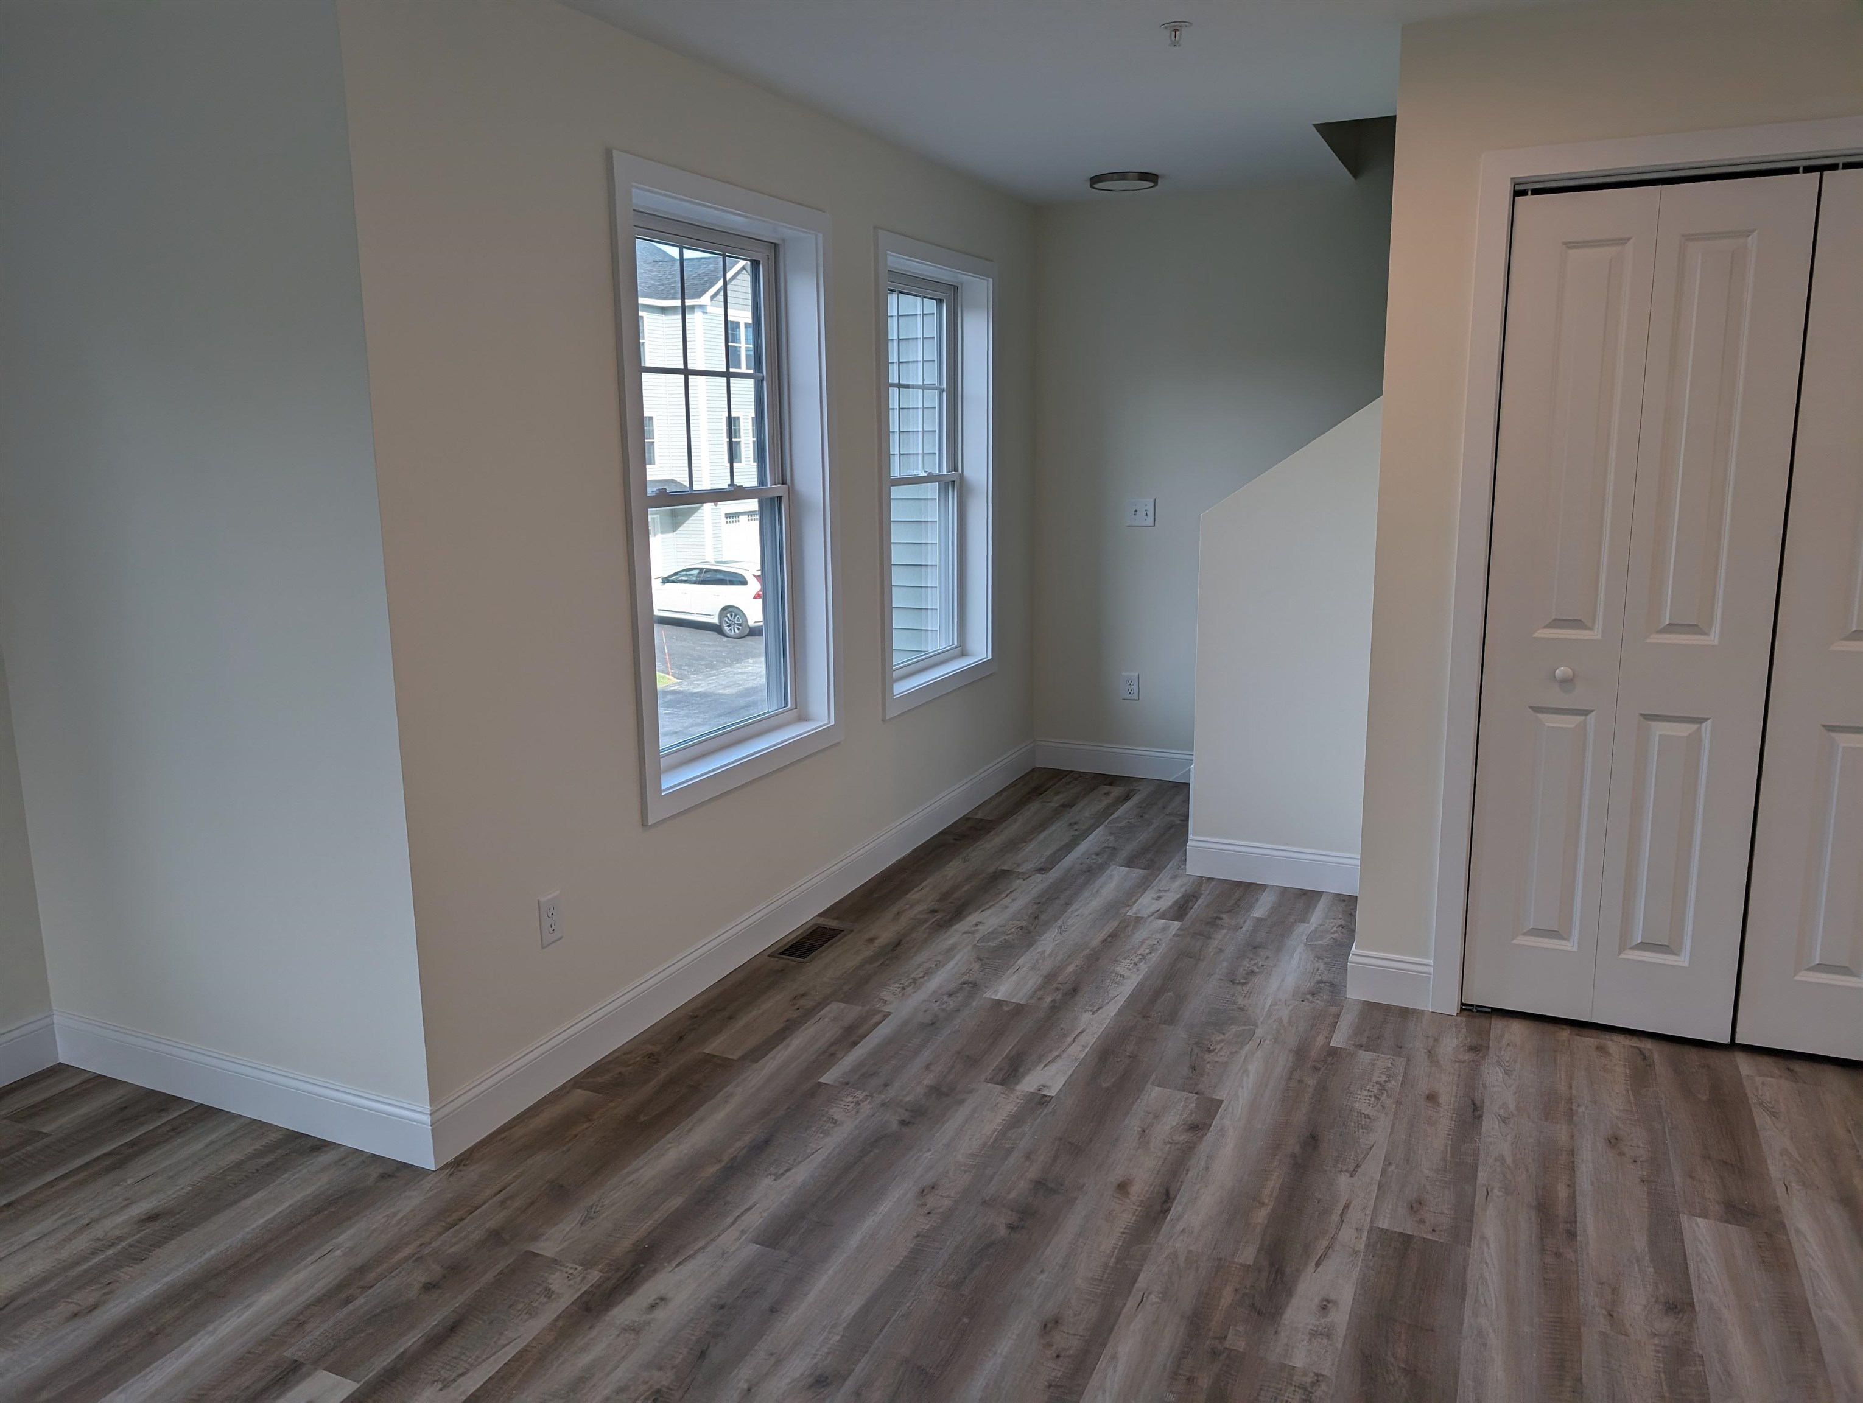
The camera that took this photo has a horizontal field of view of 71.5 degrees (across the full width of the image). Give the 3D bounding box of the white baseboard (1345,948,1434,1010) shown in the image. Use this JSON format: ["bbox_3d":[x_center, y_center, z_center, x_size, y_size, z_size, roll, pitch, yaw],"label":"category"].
[{"bbox_3d":[1.211,0.734,3.411,0.207,0.136,0.016,4,12,24],"label":"white baseboard"}]

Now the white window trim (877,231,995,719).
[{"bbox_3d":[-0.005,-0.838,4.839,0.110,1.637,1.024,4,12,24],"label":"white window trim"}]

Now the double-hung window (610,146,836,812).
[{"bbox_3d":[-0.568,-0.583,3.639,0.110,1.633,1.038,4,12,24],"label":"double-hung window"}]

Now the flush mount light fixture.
[{"bbox_3d":[0.737,-1.982,4.947,0.266,0.036,0.266,-1,11,0],"label":"flush mount light fixture"}]

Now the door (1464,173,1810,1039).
[{"bbox_3d":[1.641,-0.171,3.064,0.596,1.982,0.036,4,12,24],"label":"door"}]

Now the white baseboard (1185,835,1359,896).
[{"bbox_3d":[1.172,0.554,4.324,0.639,0.136,0.016,4,12,24],"label":"white baseboard"}]

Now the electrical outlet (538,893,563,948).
[{"bbox_3d":[-0.886,0.507,3.012,0.008,0.115,0.071,4,12,24],"label":"electrical outlet"}]

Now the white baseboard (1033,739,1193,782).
[{"bbox_3d":[0.816,0.264,5.820,0.754,0.136,0.016,4,12,24],"label":"white baseboard"}]

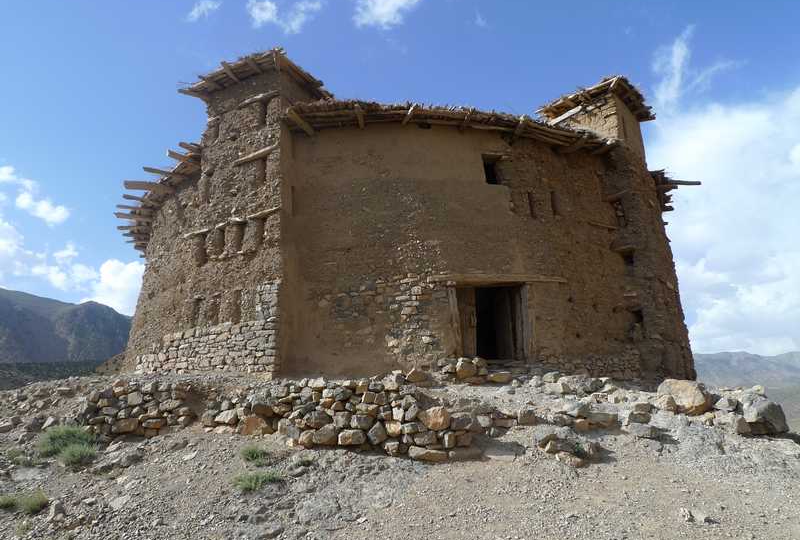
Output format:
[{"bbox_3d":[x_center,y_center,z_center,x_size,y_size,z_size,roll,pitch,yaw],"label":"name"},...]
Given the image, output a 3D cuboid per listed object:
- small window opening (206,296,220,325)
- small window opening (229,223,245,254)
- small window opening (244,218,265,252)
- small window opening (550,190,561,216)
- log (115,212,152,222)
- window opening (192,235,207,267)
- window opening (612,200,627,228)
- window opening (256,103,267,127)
[{"bbox_3d":[-4.137,0.927,12.585,0.465,0.661,0.250,-8,-14,33],"label":"small window opening"},{"bbox_3d":[-3.868,-0.744,13.268,0.543,0.792,0.220,-8,-13,38],"label":"small window opening"},{"bbox_3d":[-3.312,-0.777,12.827,0.602,0.789,0.220,-8,-13,38],"label":"small window opening"},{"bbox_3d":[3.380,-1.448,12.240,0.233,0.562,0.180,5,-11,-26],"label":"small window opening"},{"bbox_3d":[-9.635,-1.911,20.107,1.249,0.150,0.160,4,-13,-20],"label":"log"},{"bbox_3d":[-5.087,-0.478,14.198,0.547,0.820,0.220,-8,-13,38],"label":"window opening"},{"bbox_3d":[5.623,-1.447,14.096,0.250,0.675,0.337,9,-15,-36],"label":"window opening"},{"bbox_3d":[-2.869,-3.264,11.734,0.297,0.530,0.191,-8,-12,38],"label":"window opening"}]

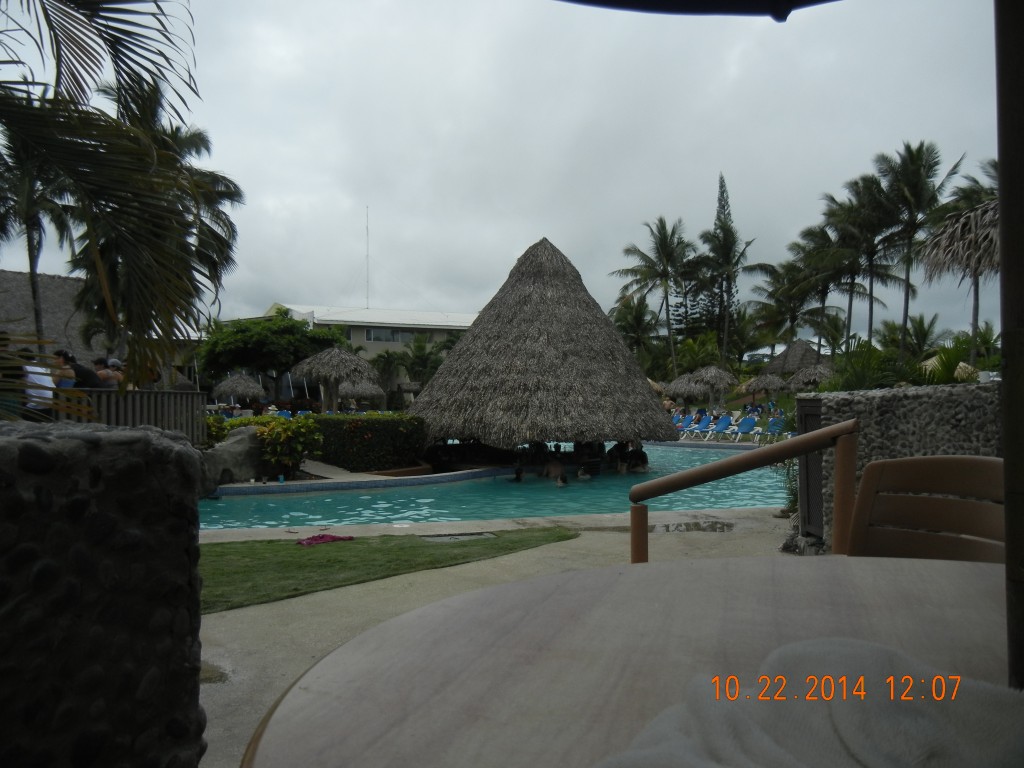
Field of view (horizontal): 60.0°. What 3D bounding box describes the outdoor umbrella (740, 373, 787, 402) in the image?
[{"bbox_3d":[17.104,0.502,60.000,2.907,2.423,2.850,0,0,0],"label":"outdoor umbrella"}]

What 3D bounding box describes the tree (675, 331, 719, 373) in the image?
[{"bbox_3d":[12.473,-1.039,60.000,2.975,5.155,3.000,0,0,0],"label":"tree"}]

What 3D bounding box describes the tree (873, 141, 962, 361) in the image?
[{"bbox_3d":[22.845,-6.093,50.000,5.070,15.251,5.000,0,0,0],"label":"tree"}]

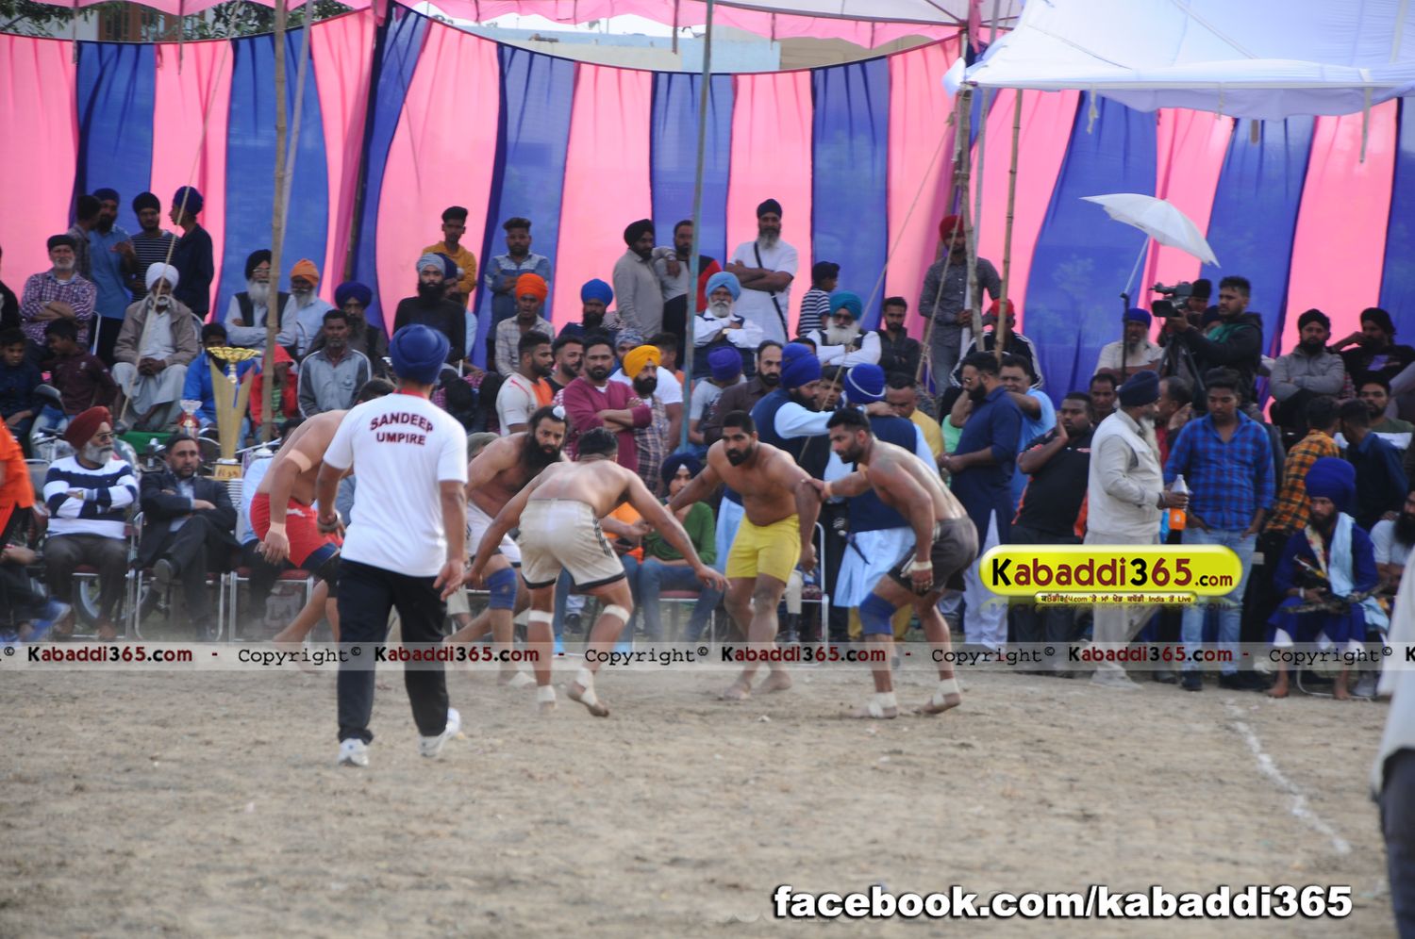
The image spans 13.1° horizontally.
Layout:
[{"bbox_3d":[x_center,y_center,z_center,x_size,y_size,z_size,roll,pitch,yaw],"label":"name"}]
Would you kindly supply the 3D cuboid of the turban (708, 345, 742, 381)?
[{"bbox_3d":[0.116,-0.699,40.400,0.240,0.220,0.220,1,1,-39],"label":"turban"}]

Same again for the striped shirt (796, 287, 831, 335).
[{"bbox_3d":[0.834,-1.156,47.200,0.210,0.490,0.350,2,1,-37],"label":"striped shirt"}]

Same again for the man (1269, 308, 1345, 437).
[{"bbox_3d":[4.505,-0.619,46.300,0.570,1.250,0.750,3,1,5],"label":"man"}]

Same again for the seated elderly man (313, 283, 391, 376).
[{"bbox_3d":[-2.611,-0.739,45.000,0.570,1.300,0.750,2,1,-3],"label":"seated elderly man"}]

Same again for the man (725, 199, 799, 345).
[{"bbox_3d":[0.372,-1.040,44.011,0.520,1.780,0.360,2,1,5],"label":"man"}]

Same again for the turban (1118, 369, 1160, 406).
[{"bbox_3d":[2.417,-0.459,34.600,0.250,0.210,0.220,8,1,12],"label":"turban"}]

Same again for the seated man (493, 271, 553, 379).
[{"bbox_3d":[-1.395,-0.859,46.700,0.480,1.280,0.720,2,1,-3],"label":"seated man"}]

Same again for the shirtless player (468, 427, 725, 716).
[{"bbox_3d":[-0.536,0.496,29.900,1.150,1.405,0.780,2,1,22],"label":"shirtless player"}]

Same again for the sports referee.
[{"bbox_3d":[-1.298,0.312,25.400,0.620,1.822,0.460,2,1,7],"label":"sports referee"}]

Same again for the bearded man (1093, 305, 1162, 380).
[{"bbox_3d":[3.160,-0.602,46.300,0.560,1.240,0.780,2,1,-3],"label":"bearded man"}]

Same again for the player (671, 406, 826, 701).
[{"bbox_3d":[0.193,0.448,32.200,0.700,1.513,0.600,2,1,22],"label":"player"}]

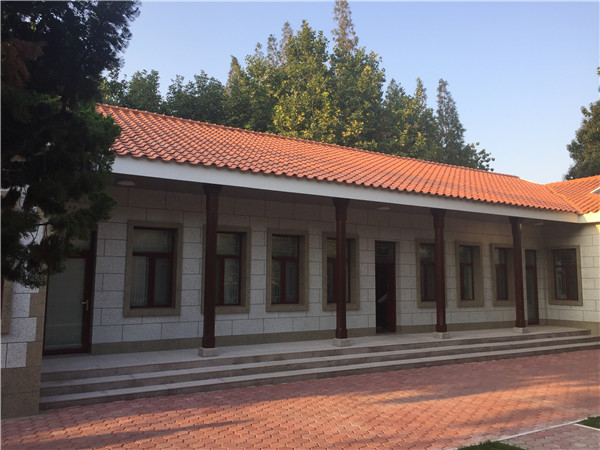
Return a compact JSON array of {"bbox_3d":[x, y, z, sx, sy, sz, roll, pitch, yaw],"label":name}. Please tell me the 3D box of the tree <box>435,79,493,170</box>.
[{"bbox_3d":[10.098,-2.032,31.054,4.200,14.550,4.200,4,-7,-30],"label":"tree"}]

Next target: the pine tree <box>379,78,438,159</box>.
[{"bbox_3d":[6.223,-1.702,28.185,4.200,13.335,4.200,4,-7,-31],"label":"pine tree"}]

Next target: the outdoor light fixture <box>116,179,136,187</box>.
[{"bbox_3d":[-3.442,-0.829,9.950,0.360,0.090,0.360,4,-7,-30],"label":"outdoor light fixture"}]

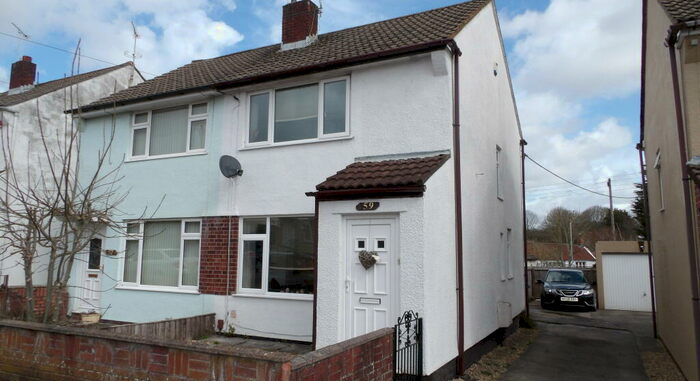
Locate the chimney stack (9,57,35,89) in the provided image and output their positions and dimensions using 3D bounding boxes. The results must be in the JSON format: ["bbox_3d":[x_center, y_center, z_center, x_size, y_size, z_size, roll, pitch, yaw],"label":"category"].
[{"bbox_3d":[-12.098,-4.267,17.992,0.760,1.457,0.480,-3,-9,28],"label":"chimney stack"}]

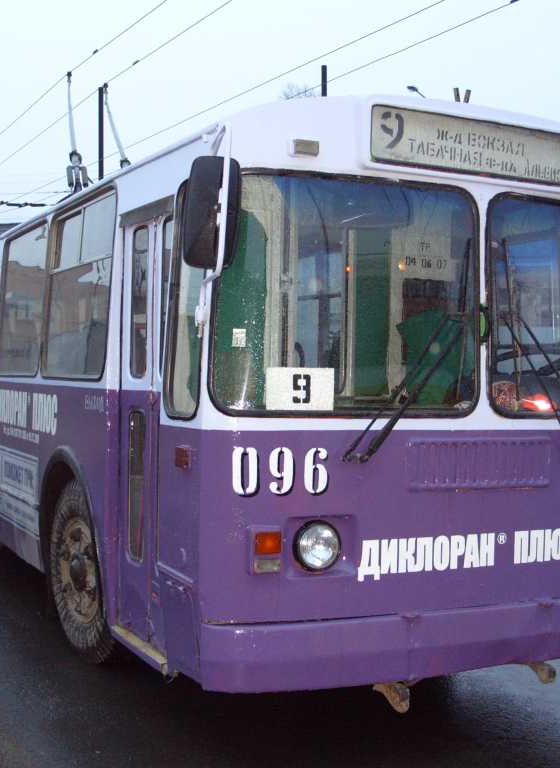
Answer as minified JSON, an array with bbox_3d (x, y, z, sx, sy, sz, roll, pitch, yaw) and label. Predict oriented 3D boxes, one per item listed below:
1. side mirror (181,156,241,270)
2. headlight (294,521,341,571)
[{"bbox_3d":[-0.237,-0.593,3.588,0.190,0.375,0.075,4,0,9],"label":"side mirror"},{"bbox_3d":[0.157,0.676,4.324,0.200,0.207,0.085,1,1,-26],"label":"headlight"}]

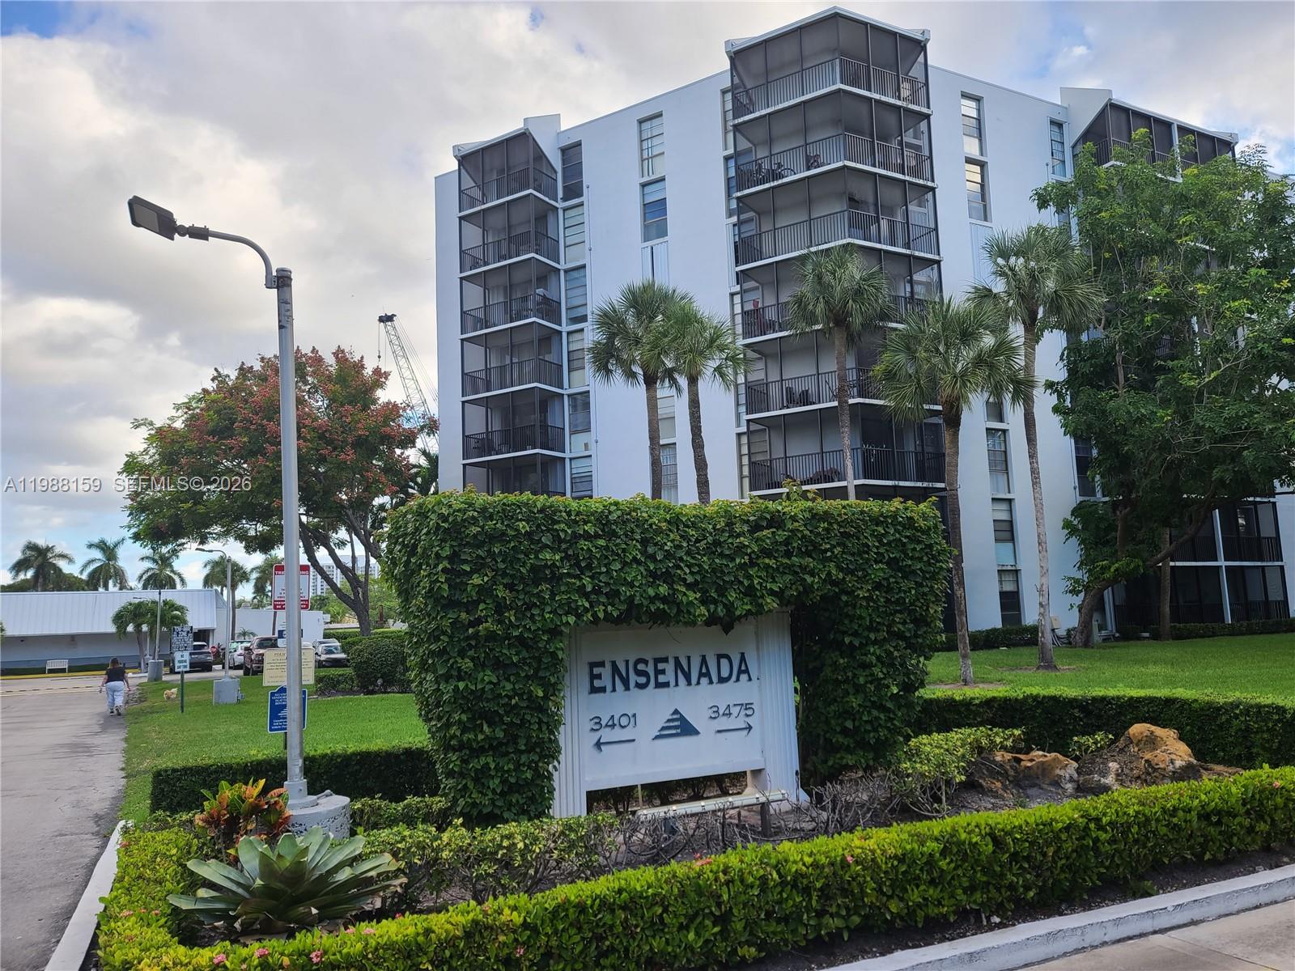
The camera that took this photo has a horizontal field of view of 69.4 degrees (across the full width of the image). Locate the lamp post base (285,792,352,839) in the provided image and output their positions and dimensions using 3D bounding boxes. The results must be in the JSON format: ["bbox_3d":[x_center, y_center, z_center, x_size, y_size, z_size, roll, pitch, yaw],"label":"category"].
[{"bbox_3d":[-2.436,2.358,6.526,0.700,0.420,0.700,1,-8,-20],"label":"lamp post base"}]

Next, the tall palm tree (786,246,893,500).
[{"bbox_3d":[6.006,-1.057,27.804,3.150,12.674,3.150,-4,-8,12],"label":"tall palm tree"}]

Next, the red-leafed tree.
[{"bbox_3d":[-14.634,0.908,37.016,12.000,12.754,11.000,-2,-7,0],"label":"red-leafed tree"}]

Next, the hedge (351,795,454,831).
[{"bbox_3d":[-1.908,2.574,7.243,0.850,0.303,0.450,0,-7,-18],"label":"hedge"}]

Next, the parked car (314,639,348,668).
[{"bbox_3d":[-19.280,10.241,57.595,1.830,1.550,4.600,1,-8,-25],"label":"parked car"}]

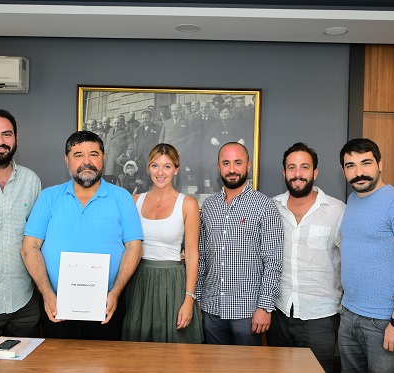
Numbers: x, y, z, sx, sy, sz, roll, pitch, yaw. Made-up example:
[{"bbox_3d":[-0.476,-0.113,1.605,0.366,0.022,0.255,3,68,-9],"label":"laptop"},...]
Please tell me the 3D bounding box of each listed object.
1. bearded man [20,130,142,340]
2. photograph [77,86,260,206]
[{"bbox_3d":[-0.565,0.579,2.453,0.580,1.689,0.420,2,1,-3],"label":"bearded man"},{"bbox_3d":[-0.241,-0.306,4.280,1.540,1.045,0.045,2,1,2],"label":"photograph"}]

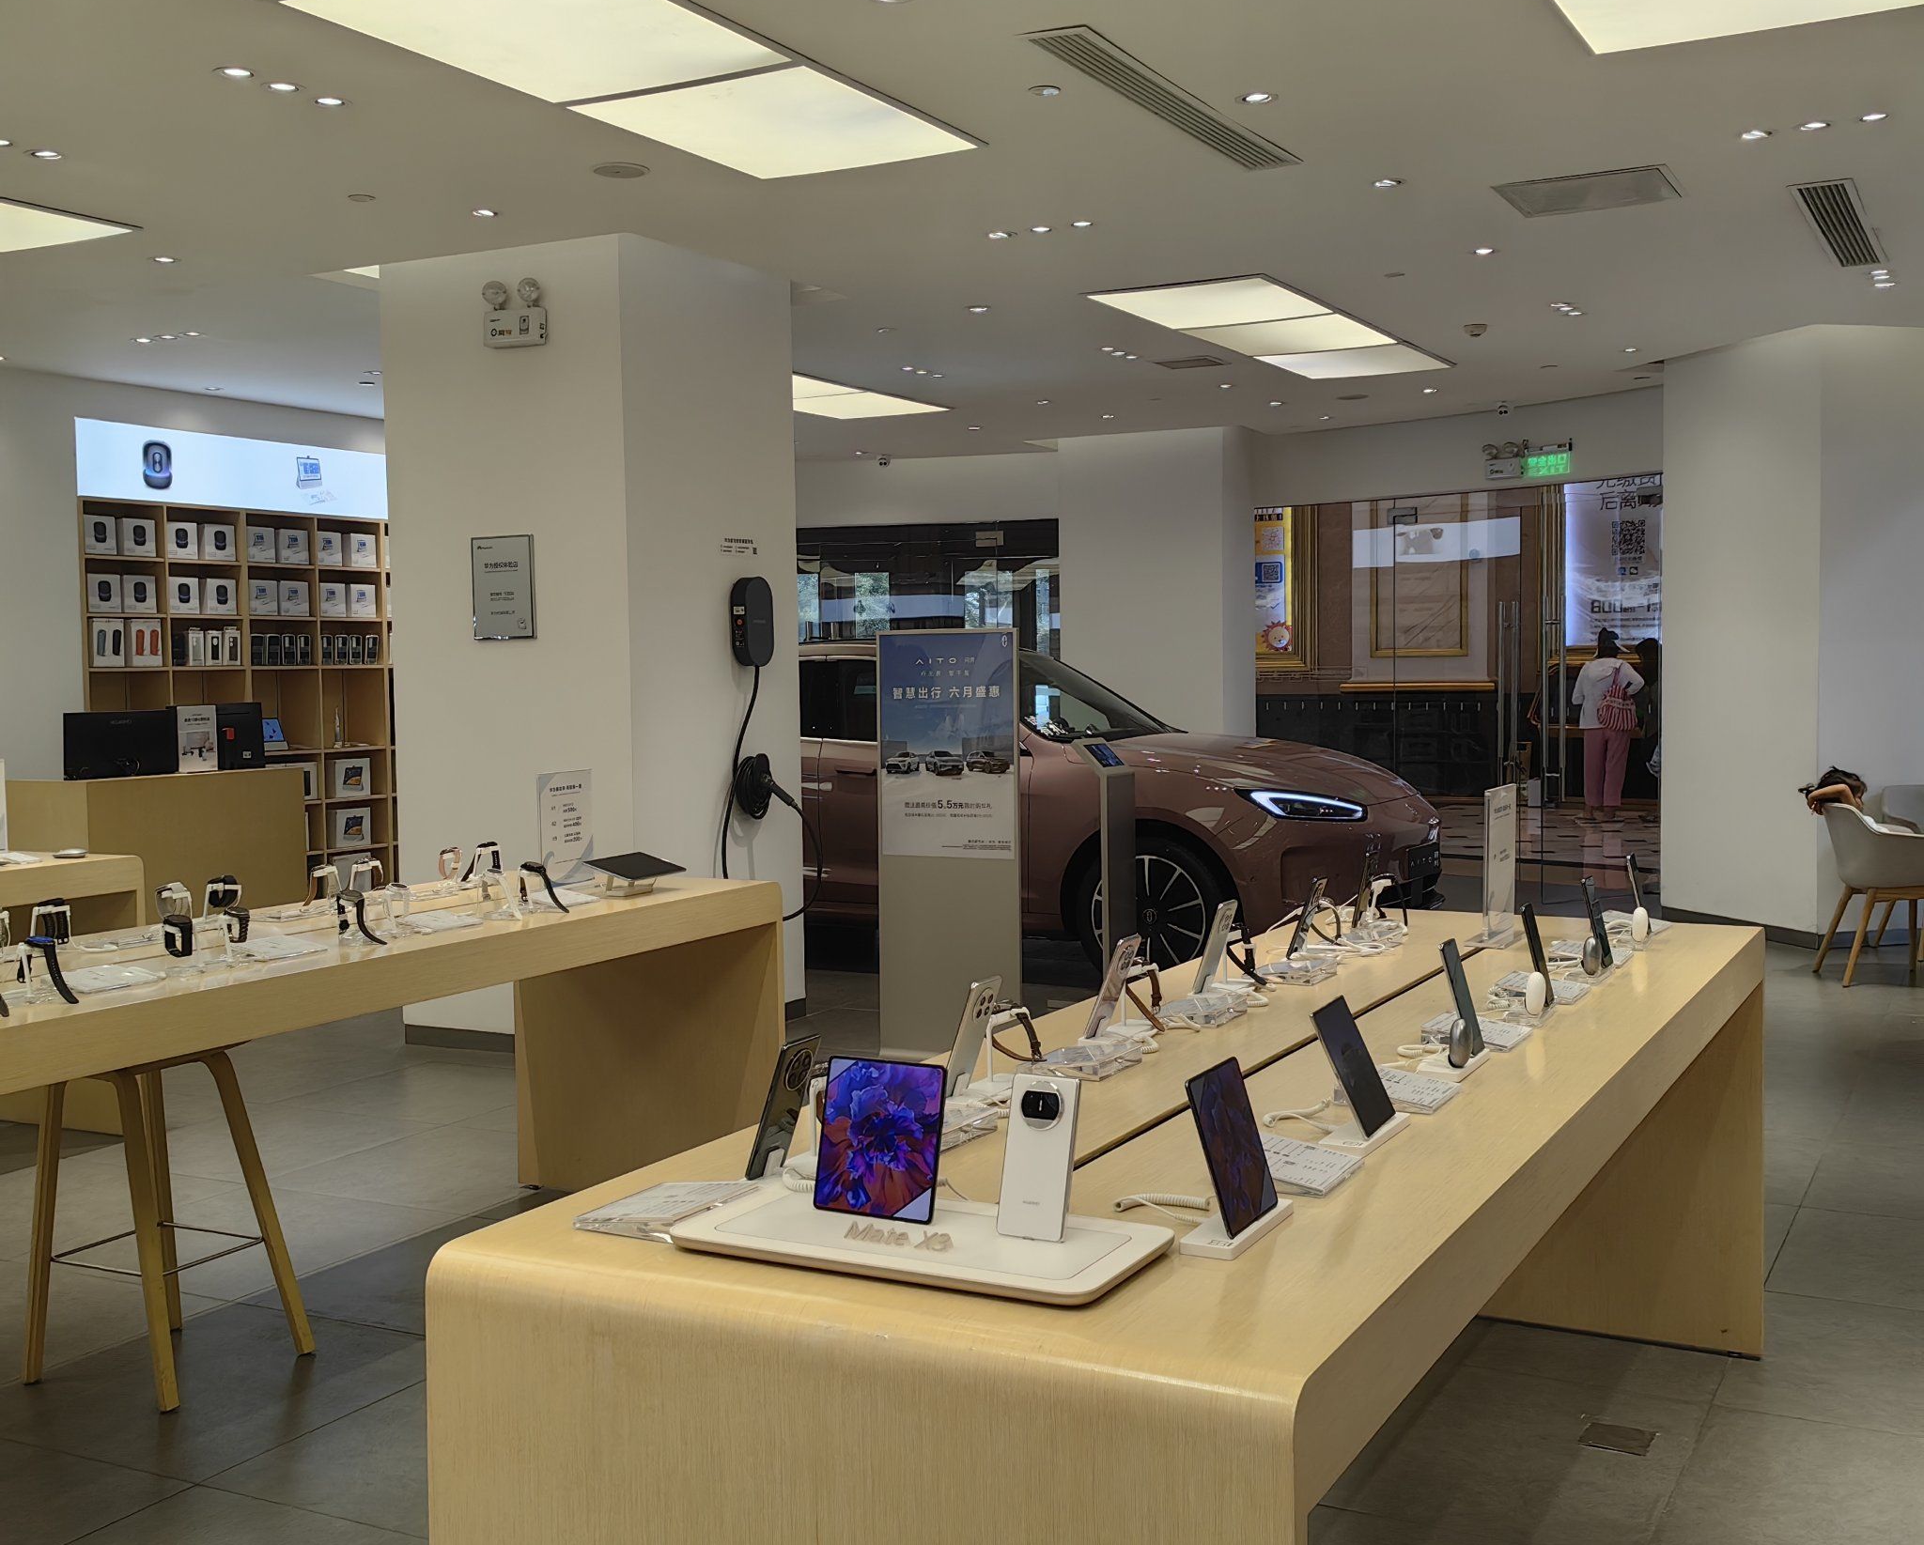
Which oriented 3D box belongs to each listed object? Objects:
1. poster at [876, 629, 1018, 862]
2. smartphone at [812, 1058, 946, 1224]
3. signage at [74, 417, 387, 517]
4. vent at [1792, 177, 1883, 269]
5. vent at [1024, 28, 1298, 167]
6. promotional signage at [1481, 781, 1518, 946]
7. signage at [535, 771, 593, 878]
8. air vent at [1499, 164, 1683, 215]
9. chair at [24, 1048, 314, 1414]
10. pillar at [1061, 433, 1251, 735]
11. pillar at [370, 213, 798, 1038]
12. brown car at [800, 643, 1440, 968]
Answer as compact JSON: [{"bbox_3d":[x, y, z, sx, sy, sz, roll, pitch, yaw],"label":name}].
[{"bbox_3d":[-0.049,-0.102,7.456,0.590,0.850,0.045,1,3,28],"label":"poster"},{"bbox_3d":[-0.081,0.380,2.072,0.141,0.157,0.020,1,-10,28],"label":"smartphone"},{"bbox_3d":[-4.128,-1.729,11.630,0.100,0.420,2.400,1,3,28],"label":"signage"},{"bbox_3d":[3.257,-2.025,7.392,0.200,0.030,1.650,1,4,28],"label":"vent"},{"bbox_3d":[0.619,-1.895,5.685,0.200,0.030,1.620,1,4,28],"label":"vent"},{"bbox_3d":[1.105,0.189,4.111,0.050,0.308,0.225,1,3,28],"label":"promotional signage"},{"bbox_3d":[-1.026,0.143,5.216,0.060,0.290,0.220,1,4,28],"label":"signage"},{"bbox_3d":[2.140,-1.978,6.803,0.550,0.030,0.540,1,4,28],"label":"air vent"},{"bbox_3d":[-1.711,0.895,4.291,0.430,0.780,0.430,1,3,28],"label":"chair"},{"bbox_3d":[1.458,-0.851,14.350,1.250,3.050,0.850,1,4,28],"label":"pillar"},{"bbox_3d":[-1.470,-0.479,8.208,1.165,3.100,1.165,1,3,28],"label":"pillar"},{"bbox_3d":[0.070,0.111,10.317,4.770,1.610,1.930,1,4,32],"label":"brown car"}]

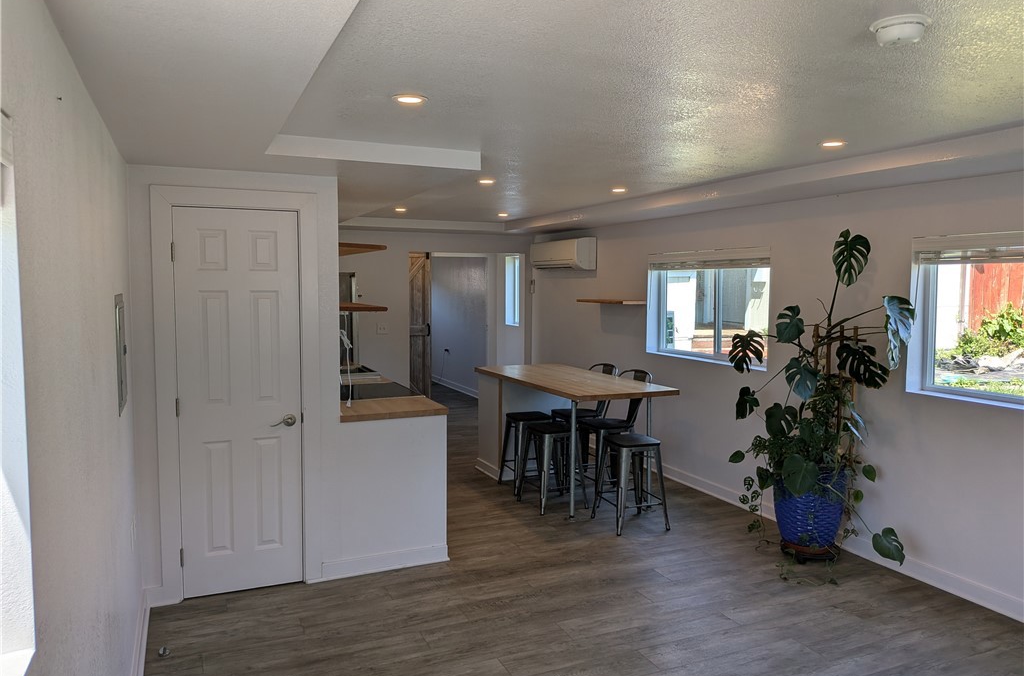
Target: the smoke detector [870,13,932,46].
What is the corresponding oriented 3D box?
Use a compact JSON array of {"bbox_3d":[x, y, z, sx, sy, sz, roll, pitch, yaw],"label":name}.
[{"bbox_3d":[0.986,-0.773,1.804,0.140,0.043,0.140,-2,5,-25],"label":"smoke detector"}]

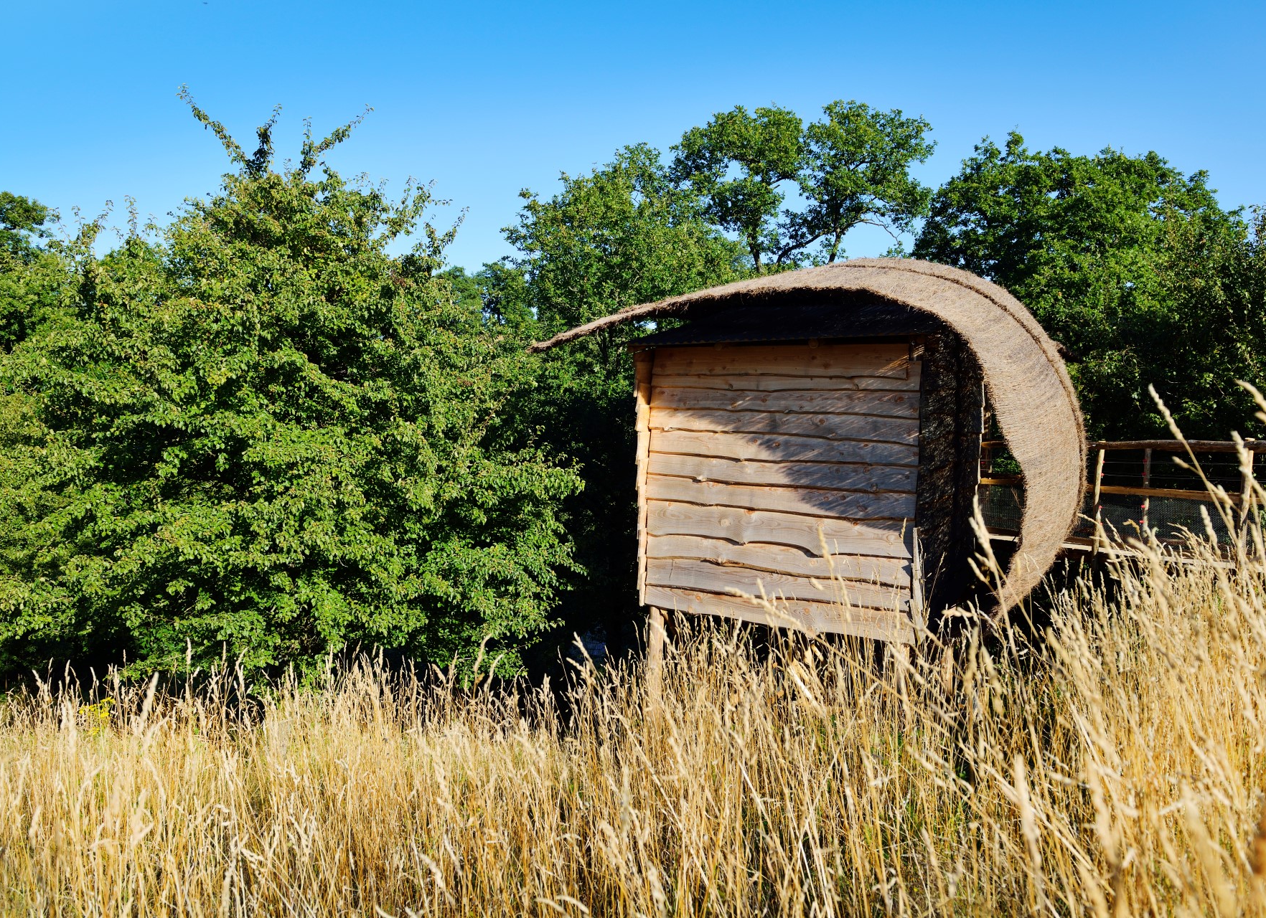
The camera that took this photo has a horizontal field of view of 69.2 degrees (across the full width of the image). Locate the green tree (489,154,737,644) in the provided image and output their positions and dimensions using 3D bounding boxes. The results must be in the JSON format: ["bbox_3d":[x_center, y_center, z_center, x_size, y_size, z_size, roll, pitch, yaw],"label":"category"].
[{"bbox_3d":[-0.329,-1.137,15.671,4.600,8.140,4.400,1,2,0],"label":"green tree"}]

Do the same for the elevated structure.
[{"bbox_3d":[1.353,-0.290,9.629,5.800,3.450,3.200,3,3,29],"label":"elevated structure"}]

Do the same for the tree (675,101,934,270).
[{"bbox_3d":[3.430,-2.343,19.202,5.400,9.640,5.000,1,2,0],"label":"tree"}]

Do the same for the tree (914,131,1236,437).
[{"bbox_3d":[7.836,-1.721,16.669,5.900,8.030,5.300,1,2,0],"label":"tree"}]

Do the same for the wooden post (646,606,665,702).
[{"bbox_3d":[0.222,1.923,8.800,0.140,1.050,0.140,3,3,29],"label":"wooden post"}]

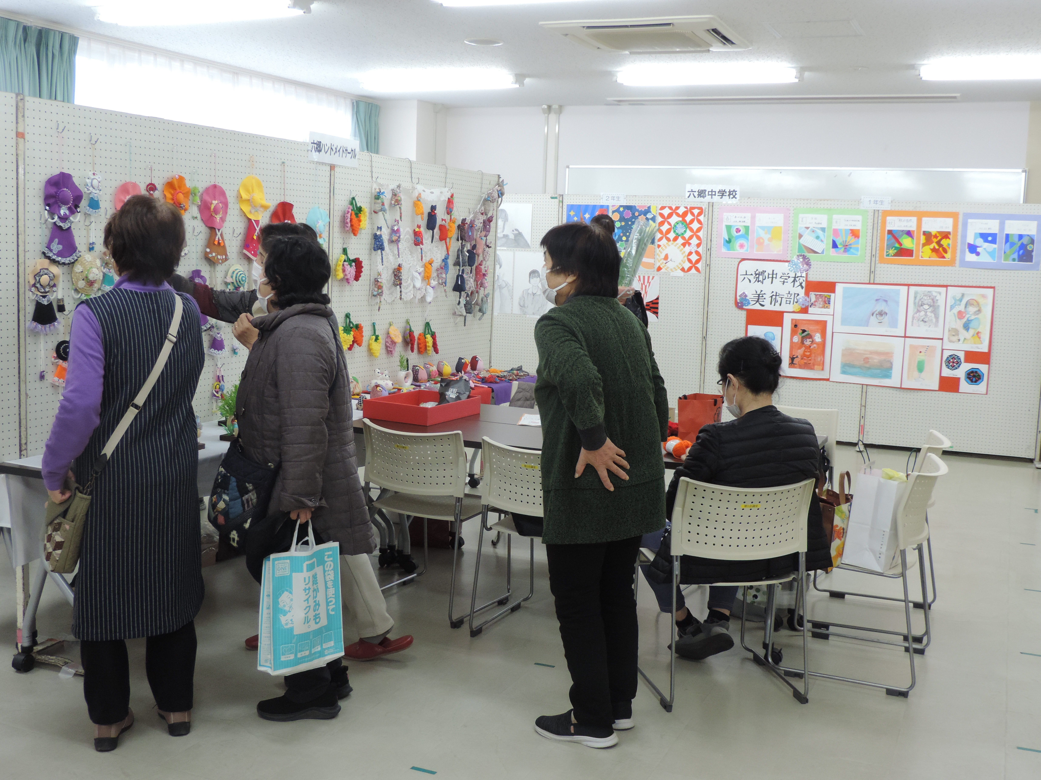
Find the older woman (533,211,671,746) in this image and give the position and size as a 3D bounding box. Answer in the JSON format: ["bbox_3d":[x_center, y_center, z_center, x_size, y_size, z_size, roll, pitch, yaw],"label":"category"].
[{"bbox_3d":[0.228,0.264,3.529,0.370,1.508,0.450,8,9,39],"label":"older woman"}]

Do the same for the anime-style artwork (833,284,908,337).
[{"bbox_3d":[2.609,-0.599,8.965,0.525,0.366,0.015,5,8,23],"label":"anime-style artwork"}]

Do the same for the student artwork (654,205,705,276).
[{"bbox_3d":[1.239,-1.170,9.368,0.370,0.520,0.015,5,8,23],"label":"student artwork"}]

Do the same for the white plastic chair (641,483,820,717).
[{"bbox_3d":[0.695,0.652,4.194,0.500,0.780,0.550,0,7,-13],"label":"white plastic chair"}]

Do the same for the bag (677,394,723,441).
[{"bbox_3d":[0.693,0.115,4.621,0.120,0.175,0.210,6,8,27],"label":"bag"}]

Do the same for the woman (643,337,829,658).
[{"bbox_3d":[0.760,0.418,4.272,0.570,1.230,0.670,-2,8,-30],"label":"woman"}]

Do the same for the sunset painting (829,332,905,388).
[{"bbox_3d":[2.593,-0.223,9.002,0.520,0.367,0.015,5,8,23],"label":"sunset painting"}]

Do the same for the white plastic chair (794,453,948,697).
[{"bbox_3d":[1.266,0.640,4.455,0.550,0.780,0.500,5,8,25],"label":"white plastic chair"}]

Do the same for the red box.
[{"bbox_3d":[-0.448,0.080,5.559,0.352,0.079,0.482,6,8,27],"label":"red box"}]

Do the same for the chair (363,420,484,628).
[{"bbox_3d":[-0.357,0.513,5.014,0.500,0.780,0.550,6,8,30],"label":"chair"}]

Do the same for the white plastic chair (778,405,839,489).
[{"bbox_3d":[1.206,0.488,5.671,0.500,0.780,0.550,5,8,21],"label":"white plastic chair"}]

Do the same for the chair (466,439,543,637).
[{"bbox_3d":[0.138,0.571,4.691,0.500,0.780,0.550,6,8,27],"label":"chair"}]

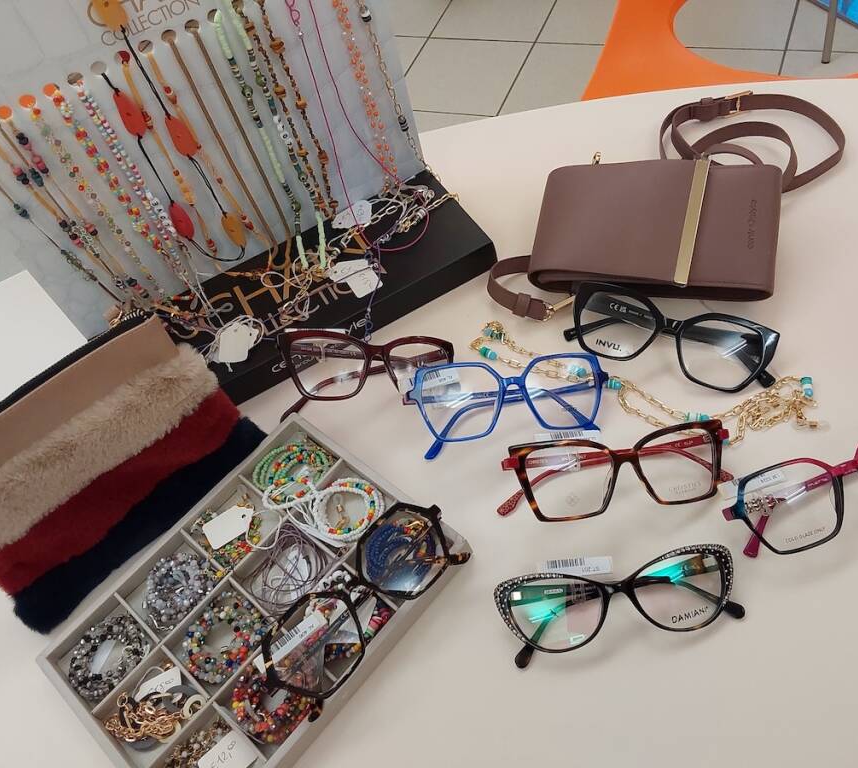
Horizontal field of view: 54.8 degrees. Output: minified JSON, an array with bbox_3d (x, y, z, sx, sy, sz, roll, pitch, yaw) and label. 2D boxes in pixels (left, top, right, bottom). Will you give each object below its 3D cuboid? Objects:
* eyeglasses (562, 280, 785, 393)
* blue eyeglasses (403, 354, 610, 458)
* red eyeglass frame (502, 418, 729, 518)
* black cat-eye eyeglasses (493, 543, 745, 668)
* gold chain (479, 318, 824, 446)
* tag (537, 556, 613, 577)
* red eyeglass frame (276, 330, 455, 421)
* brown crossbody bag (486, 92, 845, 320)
[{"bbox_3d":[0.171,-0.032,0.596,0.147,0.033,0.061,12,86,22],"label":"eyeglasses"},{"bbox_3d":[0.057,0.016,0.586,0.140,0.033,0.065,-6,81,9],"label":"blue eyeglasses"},{"bbox_3d":[0.120,0.059,0.542,0.151,0.033,0.051,-8,80,8],"label":"red eyeglass frame"},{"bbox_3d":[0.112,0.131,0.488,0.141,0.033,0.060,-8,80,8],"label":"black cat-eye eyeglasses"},{"bbox_3d":[0.142,0.005,0.584,0.246,0.012,0.080,11,57,21],"label":"gold chain"},{"bbox_3d":[0.090,0.112,0.504,0.043,0.002,0.011,-7,72,9],"label":"tag"},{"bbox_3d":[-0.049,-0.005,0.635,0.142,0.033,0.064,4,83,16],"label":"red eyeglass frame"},{"bbox_3d":[0.197,-0.152,0.674,0.256,0.034,0.257,7,56,18],"label":"brown crossbody bag"}]

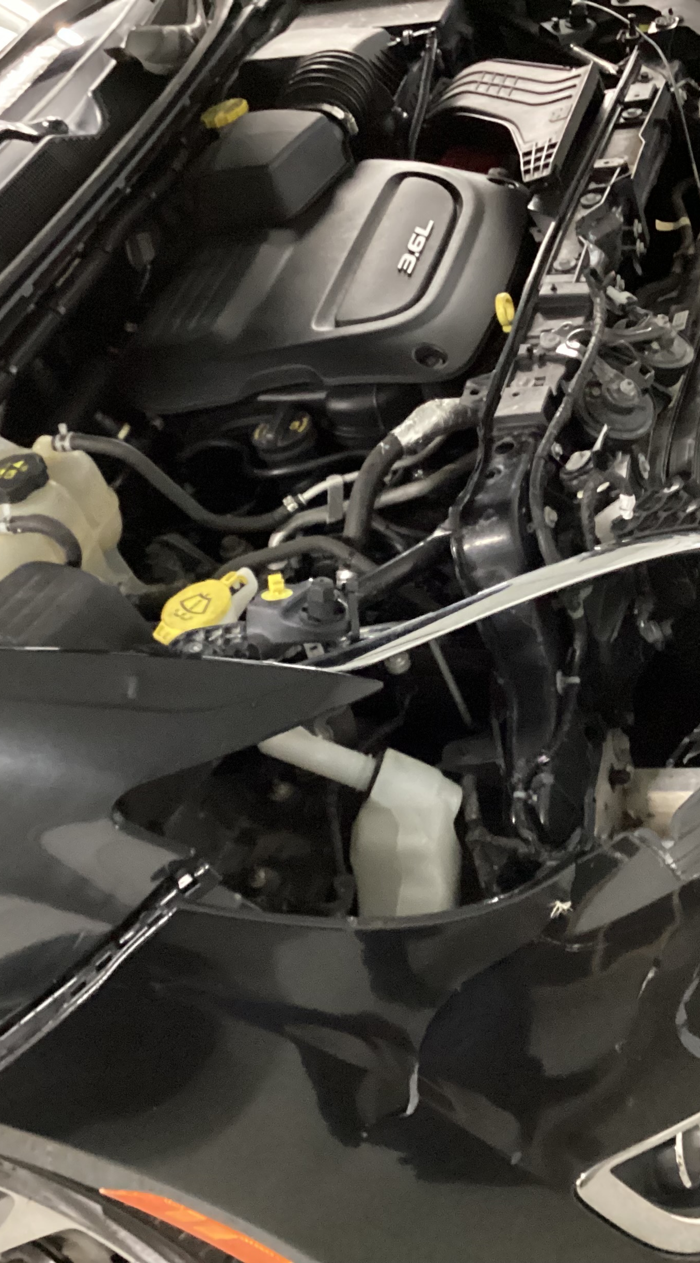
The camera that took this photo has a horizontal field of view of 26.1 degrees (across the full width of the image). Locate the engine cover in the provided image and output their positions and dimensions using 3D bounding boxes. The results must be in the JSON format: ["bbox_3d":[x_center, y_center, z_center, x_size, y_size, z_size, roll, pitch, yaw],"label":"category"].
[{"bbox_3d":[-0.007,-0.364,1.561,0.380,0.115,0.410,2,39,15],"label":"engine cover"}]

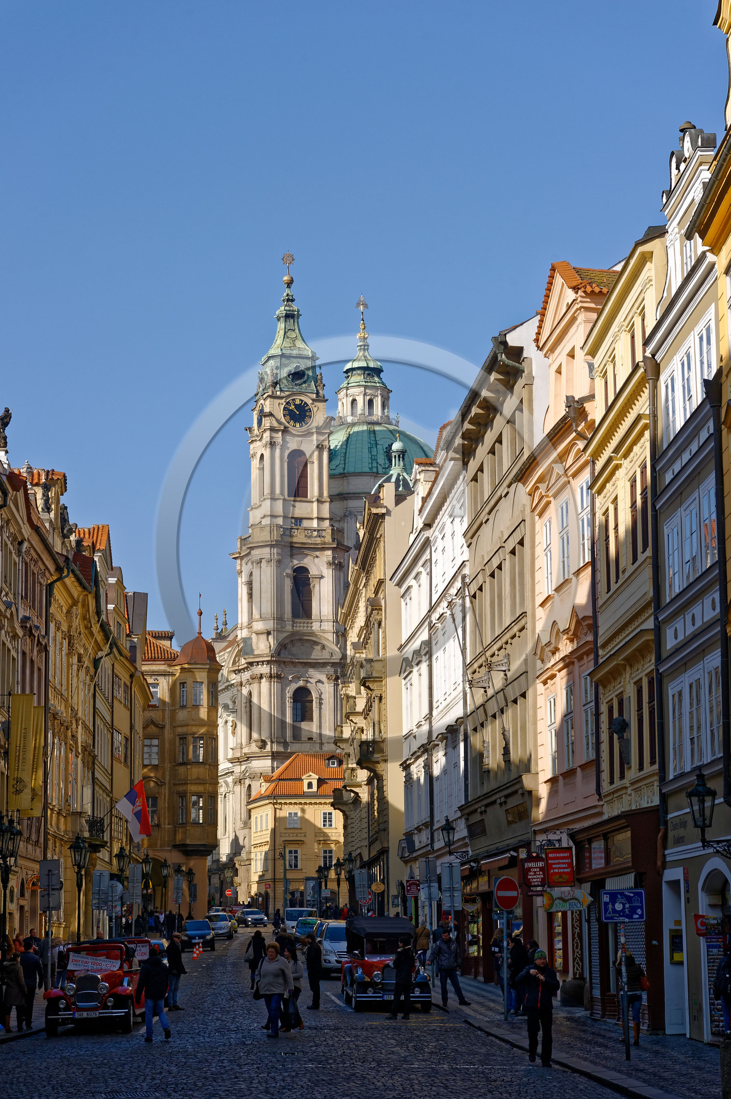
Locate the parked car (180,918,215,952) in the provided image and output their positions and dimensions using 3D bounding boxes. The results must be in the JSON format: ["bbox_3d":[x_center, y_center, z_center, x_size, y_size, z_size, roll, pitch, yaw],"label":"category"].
[{"bbox_3d":[-8.276,19.097,105.572,1.650,1.430,3.950,0,-10,-4],"label":"parked car"}]

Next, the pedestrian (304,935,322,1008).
[{"bbox_3d":[-1.208,9.653,49.053,0.420,1.720,0.460,0,-10,-6],"label":"pedestrian"}]

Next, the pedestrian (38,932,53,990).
[{"bbox_3d":[-8.812,11.391,58.950,0.450,1.690,0.320,-1,-10,0],"label":"pedestrian"}]

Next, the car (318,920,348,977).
[{"bbox_3d":[-0.590,13.160,70.360,1.920,1.800,4.750,0,-10,-4],"label":"car"}]

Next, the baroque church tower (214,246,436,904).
[{"bbox_3d":[-6.246,5.979,264.501,27.000,77.500,31.000,2,-11,-14],"label":"baroque church tower"}]

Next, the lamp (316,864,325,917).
[{"bbox_3d":[-3.046,23.394,143.000,0.520,4.483,0.520,0,-10,-3],"label":"lamp"}]

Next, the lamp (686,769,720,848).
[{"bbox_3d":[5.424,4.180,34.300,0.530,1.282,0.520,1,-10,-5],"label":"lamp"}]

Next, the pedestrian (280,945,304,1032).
[{"bbox_3d":[-1.476,8.783,42.700,0.480,1.674,0.500,8,-13,-40],"label":"pedestrian"}]

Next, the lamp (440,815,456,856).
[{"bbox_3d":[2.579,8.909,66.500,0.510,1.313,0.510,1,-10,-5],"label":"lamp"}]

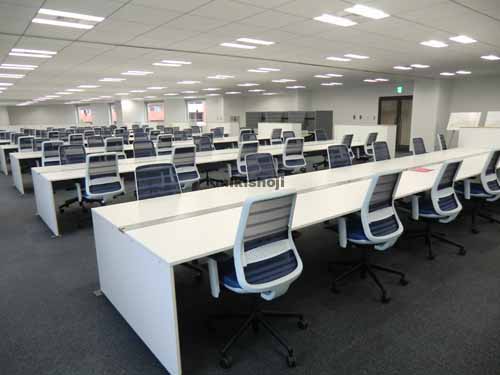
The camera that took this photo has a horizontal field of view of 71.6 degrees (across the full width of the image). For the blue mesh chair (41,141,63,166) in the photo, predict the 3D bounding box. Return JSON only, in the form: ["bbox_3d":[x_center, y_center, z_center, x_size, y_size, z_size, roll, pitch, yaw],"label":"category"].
[{"bbox_3d":[-3.991,-0.424,7.003,0.640,1.000,0.620,-11,15,-41],"label":"blue mesh chair"}]

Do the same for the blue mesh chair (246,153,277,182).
[{"bbox_3d":[0.244,0.113,3.998,0.640,1.000,0.620,-9,14,-34],"label":"blue mesh chair"}]

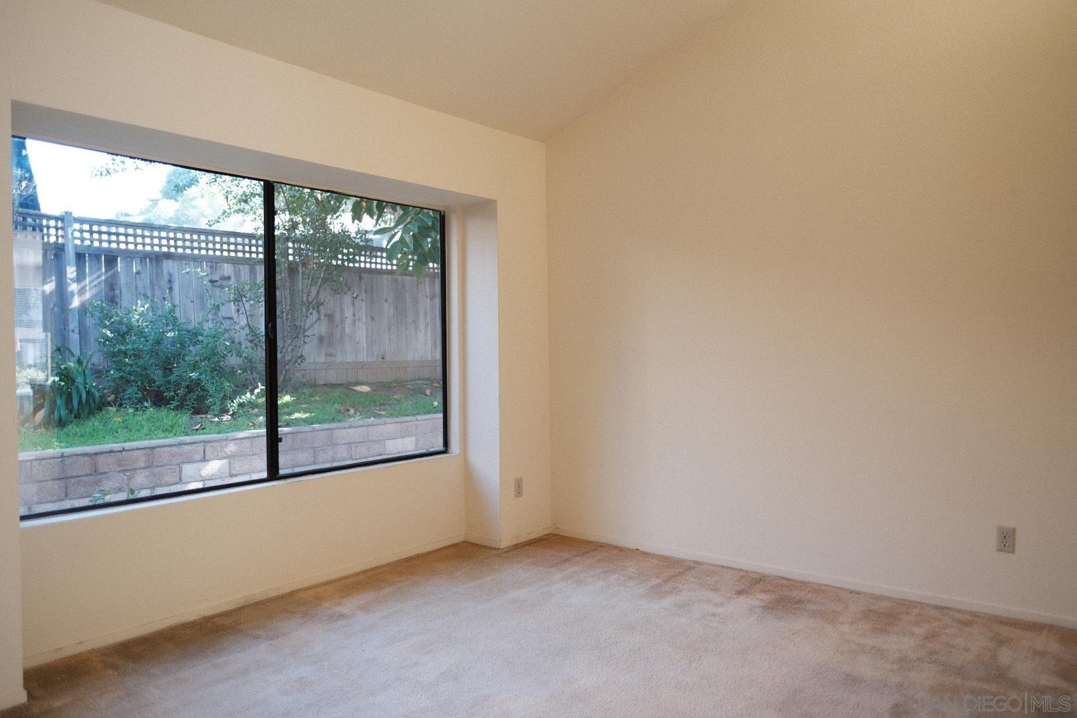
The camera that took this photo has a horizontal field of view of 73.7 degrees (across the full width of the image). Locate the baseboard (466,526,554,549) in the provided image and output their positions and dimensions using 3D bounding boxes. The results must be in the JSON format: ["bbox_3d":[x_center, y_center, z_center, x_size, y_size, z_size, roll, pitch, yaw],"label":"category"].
[{"bbox_3d":[-0.187,1.100,4.514,0.317,0.051,0.468,-1,1,40],"label":"baseboard"}]

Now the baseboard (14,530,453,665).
[{"bbox_3d":[-1.220,1.125,3.548,0.014,0.051,2.349,-1,1,40],"label":"baseboard"}]

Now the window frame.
[{"bbox_3d":[-1.346,-0.144,3.621,0.070,1.515,2.292,-1,1,40],"label":"window frame"}]

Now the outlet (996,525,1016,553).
[{"bbox_3d":[1.972,0.765,3.028,0.070,0.114,0.009,-1,1,40],"label":"outlet"}]

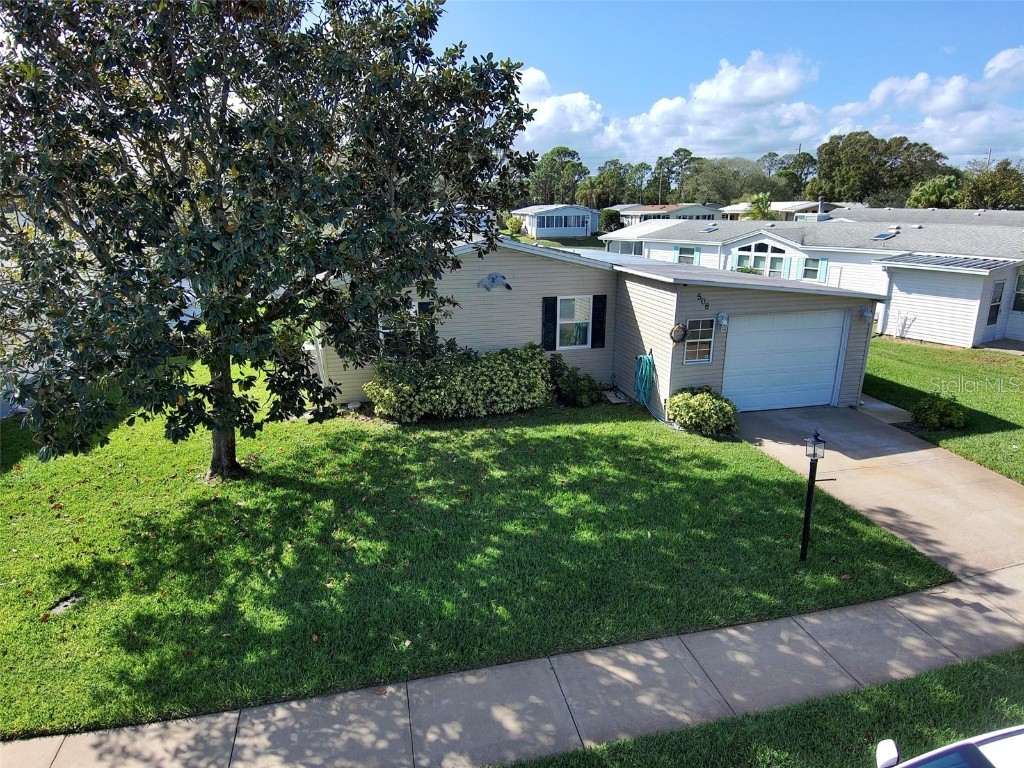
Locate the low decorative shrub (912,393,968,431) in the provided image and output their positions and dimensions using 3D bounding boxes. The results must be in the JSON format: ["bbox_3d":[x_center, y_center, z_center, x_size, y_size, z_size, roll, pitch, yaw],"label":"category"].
[{"bbox_3d":[8.944,0.573,13.041,1.000,0.750,0.930,-4,17,-13],"label":"low decorative shrub"}]

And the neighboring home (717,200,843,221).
[{"bbox_3d":[39.763,-24.665,91.627,7.900,4.000,16.000,-4,17,-13],"label":"neighboring home"}]

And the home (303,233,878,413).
[{"bbox_3d":[0.712,-2.800,19.205,12.649,3.867,14.014,-4,17,-13],"label":"home"}]

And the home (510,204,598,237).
[{"bbox_3d":[5.085,-20.483,78.086,8.100,4.000,10.500,-4,17,-13],"label":"home"}]

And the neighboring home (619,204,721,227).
[{"bbox_3d":[22.282,-23.716,89.183,7.900,4.000,15.000,-4,17,-13],"label":"neighboring home"}]

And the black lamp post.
[{"bbox_3d":[3.919,1.503,8.220,0.250,1.872,0.250,-4,17,-13],"label":"black lamp post"}]

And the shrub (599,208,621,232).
[{"bbox_3d":[12.399,-20.793,79.000,2.800,3.050,2.700,-4,17,-13],"label":"shrub"}]

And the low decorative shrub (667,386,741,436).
[{"bbox_3d":[3.916,0.558,12.810,1.363,0.930,1.227,-4,17,-13],"label":"low decorative shrub"}]

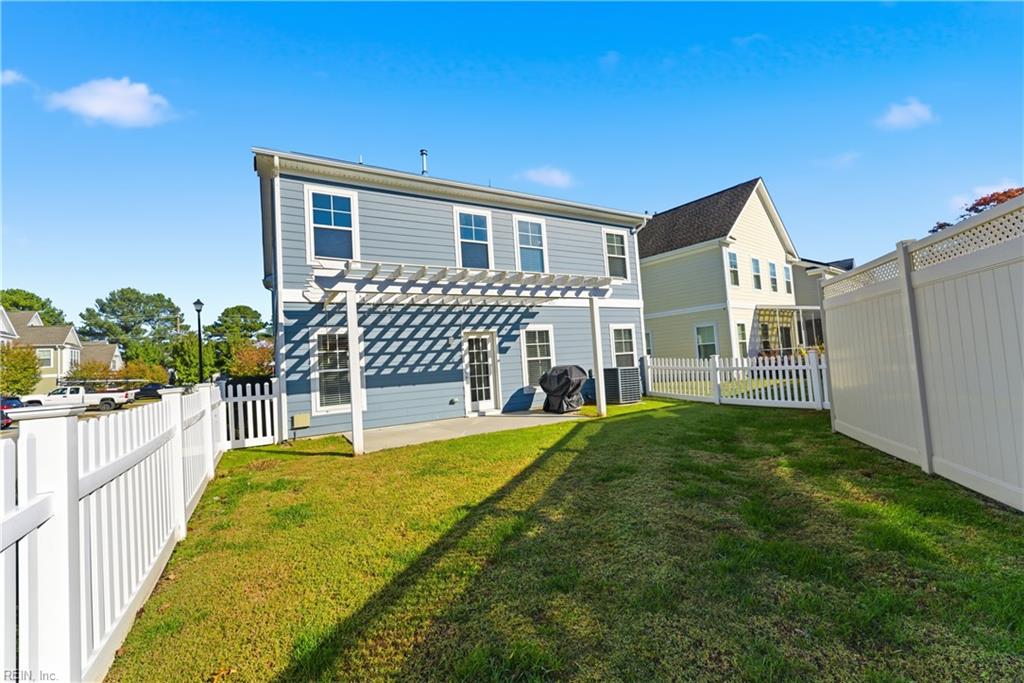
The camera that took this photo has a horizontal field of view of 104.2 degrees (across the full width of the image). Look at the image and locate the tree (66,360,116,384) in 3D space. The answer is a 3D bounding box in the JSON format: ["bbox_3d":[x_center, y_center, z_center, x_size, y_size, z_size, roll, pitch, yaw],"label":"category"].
[{"bbox_3d":[-42.105,4.074,39.906,3.600,4.340,3.600,-6,-3,43],"label":"tree"}]

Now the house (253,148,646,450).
[{"bbox_3d":[-2.721,-2.019,15.049,11.300,8.500,10.600,-2,-3,-29],"label":"house"}]

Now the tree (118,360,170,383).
[{"bbox_3d":[-36.892,3.925,39.913,3.700,4.040,3.700,-1,-3,-43],"label":"tree"}]

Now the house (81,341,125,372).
[{"bbox_3d":[-64.356,4.375,61.993,9.500,8.400,10.000,-2,-3,-29],"label":"house"}]

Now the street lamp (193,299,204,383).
[{"bbox_3d":[-13.651,0.645,17.390,0.400,5.080,0.400,-1,-3,-38],"label":"street lamp"}]

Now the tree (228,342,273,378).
[{"bbox_3d":[-21.458,2.267,32.905,3.400,4.380,3.400,-2,-3,-33],"label":"tree"}]

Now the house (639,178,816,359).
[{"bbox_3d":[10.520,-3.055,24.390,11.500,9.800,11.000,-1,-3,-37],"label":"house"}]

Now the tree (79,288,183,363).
[{"bbox_3d":[-71.655,-0.240,74.578,13.500,19.530,13.500,-1,-3,-44],"label":"tree"}]

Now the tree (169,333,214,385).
[{"bbox_3d":[-27.201,2.161,33.880,3.300,5.530,3.300,-1,-3,-39],"label":"tree"}]

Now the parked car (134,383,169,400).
[{"bbox_3d":[-32.853,4.582,36.500,4.600,1.520,1.820,-2,-3,-29],"label":"parked car"}]

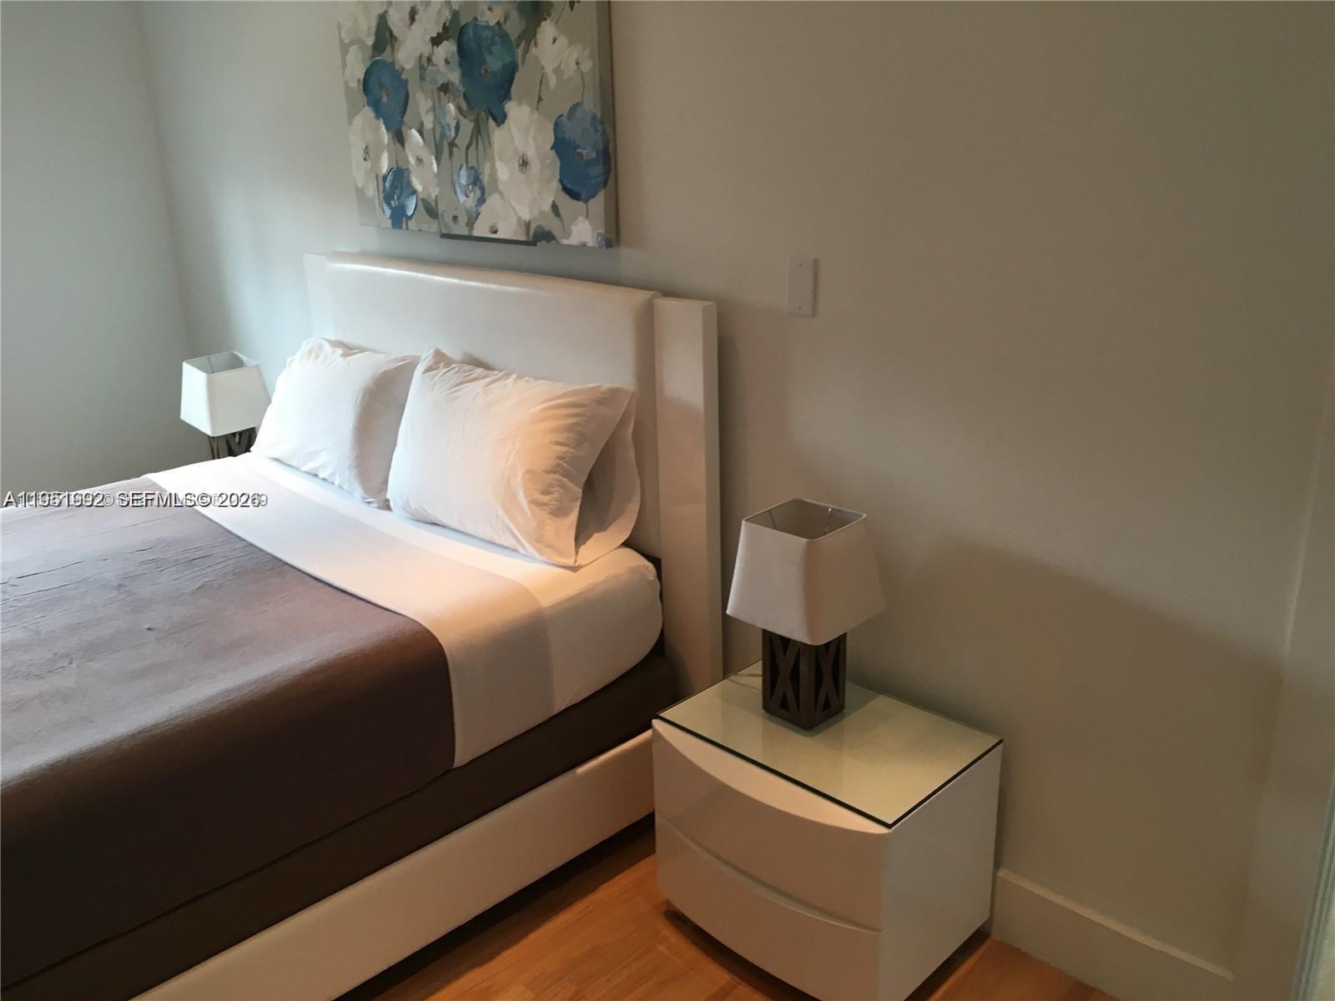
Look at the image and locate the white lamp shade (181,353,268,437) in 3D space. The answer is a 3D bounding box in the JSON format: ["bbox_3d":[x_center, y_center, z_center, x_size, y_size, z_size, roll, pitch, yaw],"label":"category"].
[{"bbox_3d":[-1.413,-0.347,3.570,0.223,0.190,0.223,-18,30,-42],"label":"white lamp shade"}]

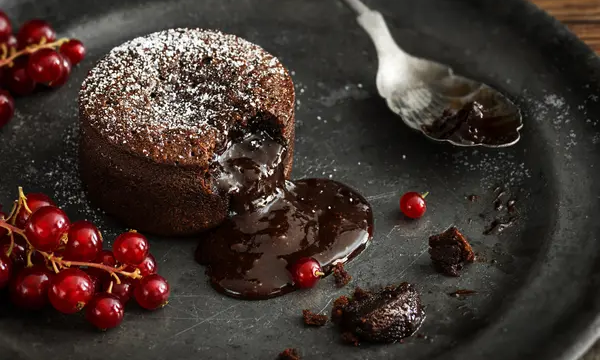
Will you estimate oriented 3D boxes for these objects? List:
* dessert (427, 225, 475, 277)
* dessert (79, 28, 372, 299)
[{"bbox_3d":[0.050,0.023,0.737,0.013,0.011,0.011,17,44,18],"label":"dessert"},{"bbox_3d":[-0.026,-0.008,0.754,0.073,0.035,0.108,-31,50,-31],"label":"dessert"}]

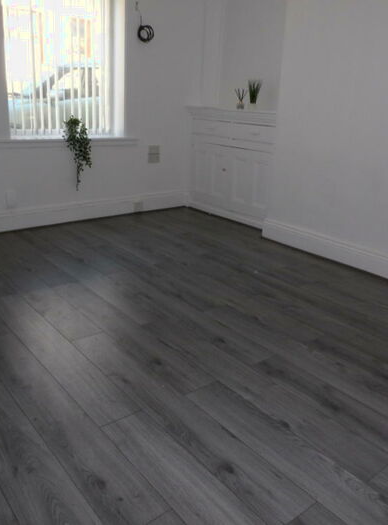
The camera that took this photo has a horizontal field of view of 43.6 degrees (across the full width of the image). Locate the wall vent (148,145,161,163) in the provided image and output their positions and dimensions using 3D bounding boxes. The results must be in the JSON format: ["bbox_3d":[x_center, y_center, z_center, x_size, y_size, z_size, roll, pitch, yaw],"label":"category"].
[{"bbox_3d":[-0.412,-1.109,4.980,0.147,0.182,0.015,-14,25,-40],"label":"wall vent"}]

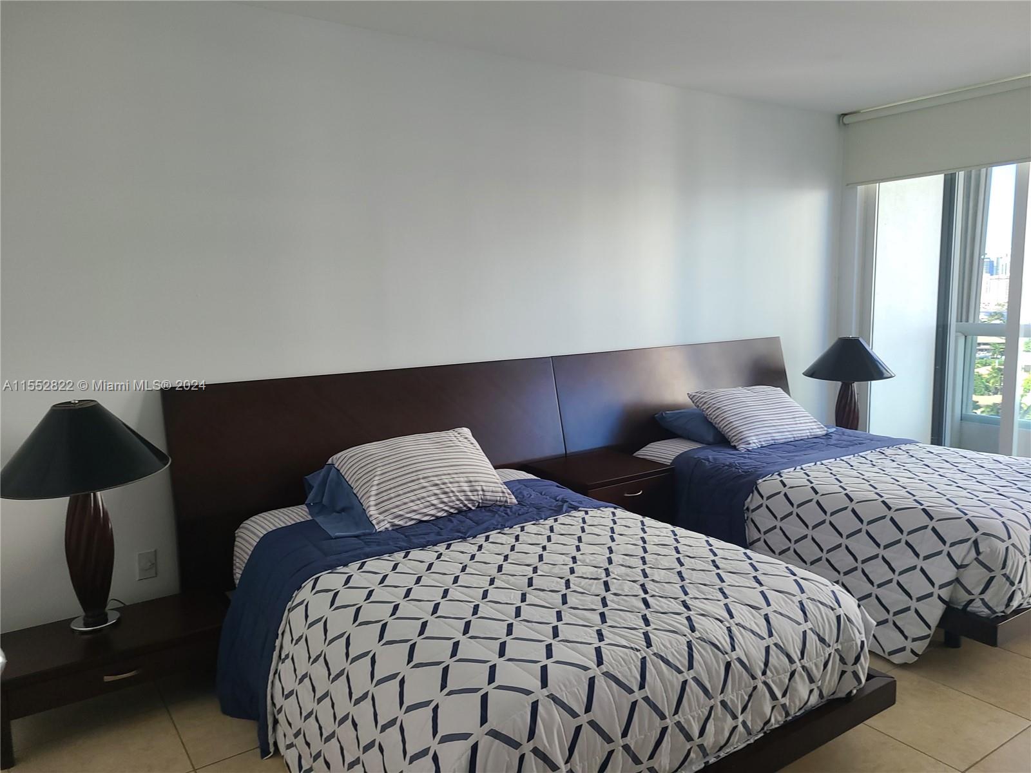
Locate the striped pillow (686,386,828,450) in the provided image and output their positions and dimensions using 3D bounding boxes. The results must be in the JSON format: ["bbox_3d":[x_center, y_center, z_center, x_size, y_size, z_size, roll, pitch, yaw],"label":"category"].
[{"bbox_3d":[1.328,0.145,4.190,0.650,0.160,0.450,-6,41,-30],"label":"striped pillow"}]

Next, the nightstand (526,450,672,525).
[{"bbox_3d":[0.416,0.681,3.863,0.544,0.588,0.512,-6,9,-33],"label":"nightstand"}]

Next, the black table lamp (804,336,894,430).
[{"bbox_3d":[2.163,0.082,5.056,0.535,0.815,0.535,-6,9,-33],"label":"black table lamp"}]

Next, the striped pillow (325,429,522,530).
[{"bbox_3d":[-0.357,0.356,3.035,0.630,0.160,0.460,-9,40,-32],"label":"striped pillow"}]

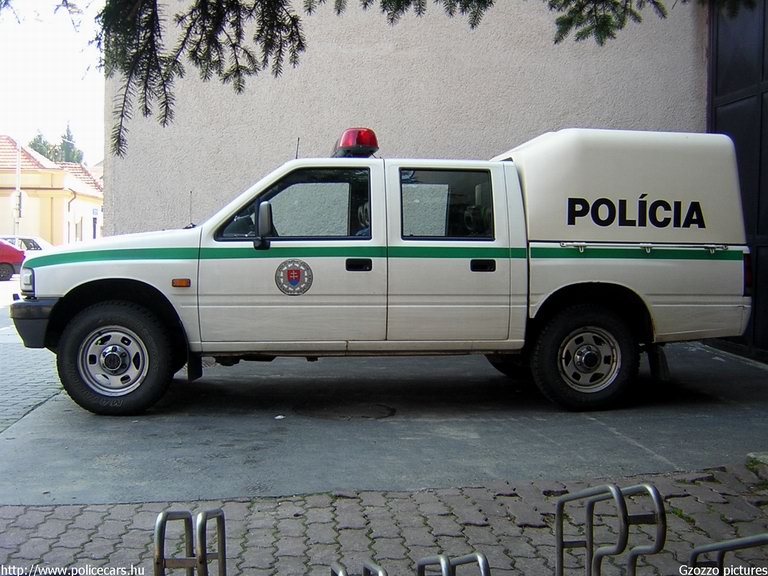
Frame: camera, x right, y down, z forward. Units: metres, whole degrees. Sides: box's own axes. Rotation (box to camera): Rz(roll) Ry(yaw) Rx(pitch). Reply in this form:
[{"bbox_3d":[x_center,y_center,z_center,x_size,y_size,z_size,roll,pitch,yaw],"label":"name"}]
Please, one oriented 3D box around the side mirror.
[{"bbox_3d":[-0.744,-0.378,4.890,0.110,0.295,0.210,0,3,-5],"label":"side mirror"}]

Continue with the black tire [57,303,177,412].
[{"bbox_3d":[-1.683,0.445,5.035,0.705,0.700,0.220,0,3,-5],"label":"black tire"}]

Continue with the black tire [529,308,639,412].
[{"bbox_3d":[1.332,0.457,5.310,0.705,0.700,0.220,0,3,-5],"label":"black tire"}]

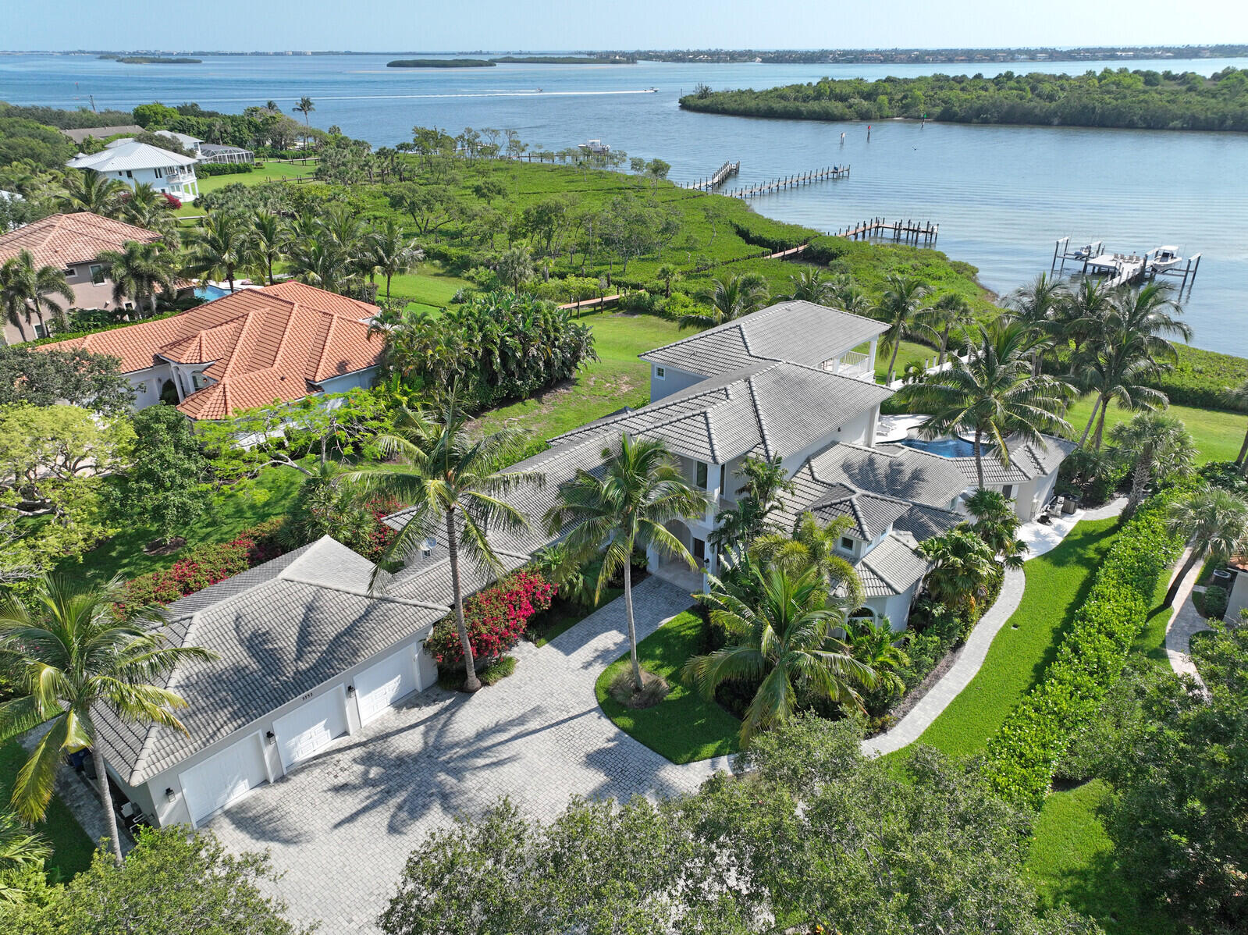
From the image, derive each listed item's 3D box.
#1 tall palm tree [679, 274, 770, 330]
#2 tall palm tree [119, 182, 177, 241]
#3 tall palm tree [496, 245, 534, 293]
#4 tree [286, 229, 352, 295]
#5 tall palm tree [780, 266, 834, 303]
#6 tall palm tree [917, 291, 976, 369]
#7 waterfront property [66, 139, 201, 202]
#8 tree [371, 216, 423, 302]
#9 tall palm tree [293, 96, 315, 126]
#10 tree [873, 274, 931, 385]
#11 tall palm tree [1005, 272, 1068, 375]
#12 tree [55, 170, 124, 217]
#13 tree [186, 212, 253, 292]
[{"bbox_3d":[7.879,-11.205,68.423,6.850,8.480,6.850,3,26,6],"label":"tall palm tree"},{"bbox_3d":[-55.883,-27.924,101.890,6.700,9.800,6.700,0,26,0],"label":"tall palm tree"},{"bbox_3d":[-11.422,-20.697,91.533,4.100,5.770,4.100,-3,26,-6],"label":"tall palm tree"},{"bbox_3d":[-30.744,-19.970,87.486,6.300,7.800,6.300,0,26,0],"label":"tree"},{"bbox_3d":[16.547,-15.092,78.326,5.400,6.500,5.400,0,26,0],"label":"tall palm tree"},{"bbox_3d":[26.229,-11.248,70.878,4.750,6.350,4.750,9,27,19],"label":"tall palm tree"},{"bbox_3d":[-87.331,-52.677,153.695,18.500,9.400,20.000,-19,32,-34],"label":"waterfront property"},{"bbox_3d":[-22.930,-20.473,87.028,6.400,9.130,6.400,-7,27,-13],"label":"tree"},{"bbox_3d":[-84.736,-91.585,230.720,5.940,13.800,5.940,-9,27,-17],"label":"tall palm tree"},{"bbox_3d":[21.056,-10.449,66.379,4.870,8.840,4.870,8,27,16],"label":"tree"},{"bbox_3d":[31.960,-11.038,68.019,5.140,8.430,5.140,12,28,23],"label":"tall palm tree"},{"bbox_3d":[-64.412,-29.978,105.313,7.800,10.600,7.800,0,26,0],"label":"tree"},{"bbox_3d":[-40.790,-21.282,88.485,6.400,9.400,6.400,0,26,0],"label":"tree"}]

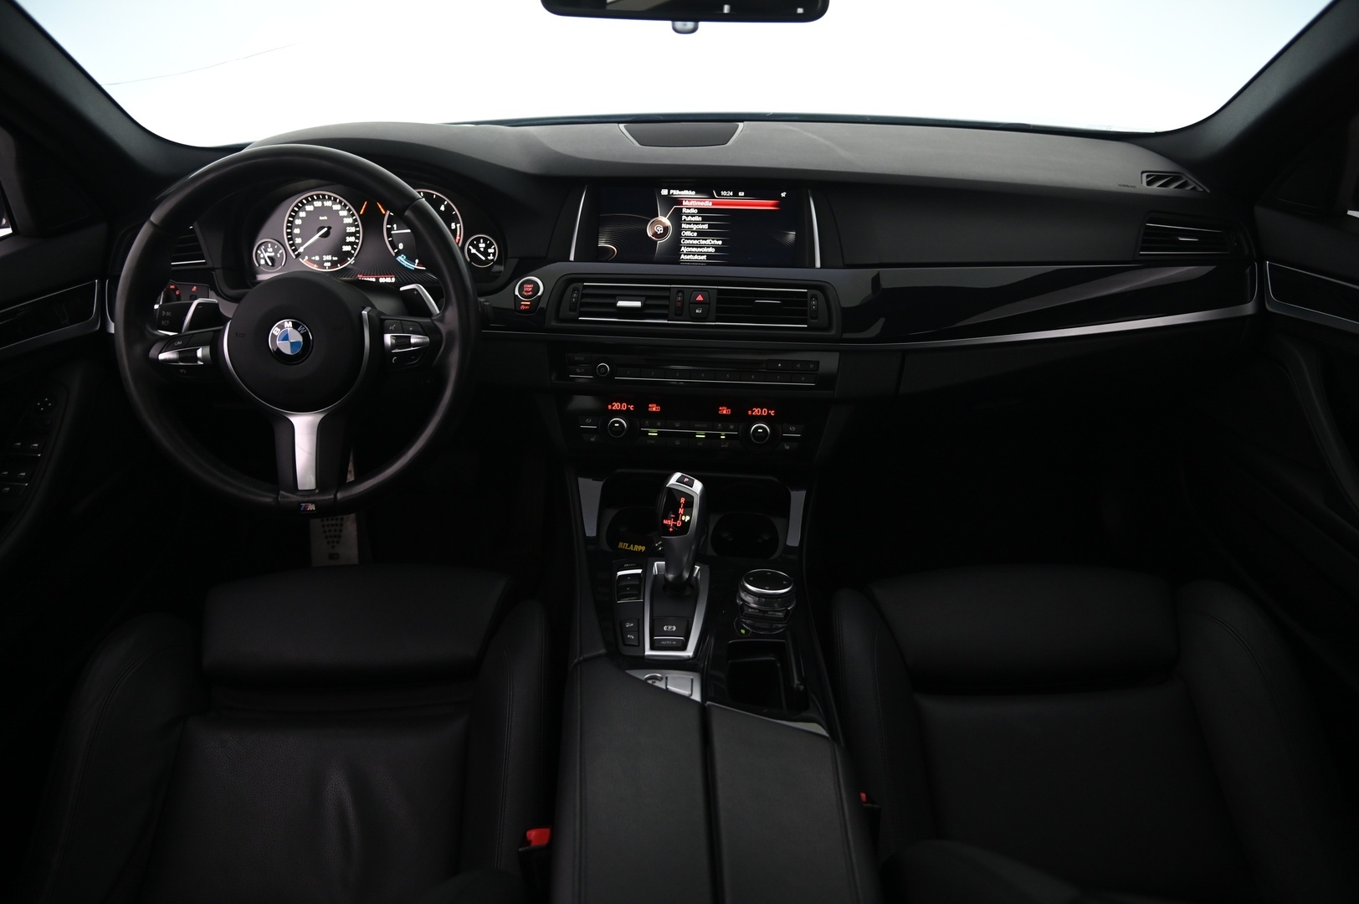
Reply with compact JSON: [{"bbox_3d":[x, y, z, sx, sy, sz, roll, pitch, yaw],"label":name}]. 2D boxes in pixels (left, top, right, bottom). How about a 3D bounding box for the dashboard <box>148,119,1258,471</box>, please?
[{"bbox_3d":[0.015,-0.251,1.235,1.430,0.390,0.420,-1,25,1],"label":"dashboard"}]

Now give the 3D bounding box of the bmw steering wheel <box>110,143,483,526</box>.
[{"bbox_3d":[-0.389,-0.122,0.952,0.375,0.375,0.100,0,4,2],"label":"bmw steering wheel"}]

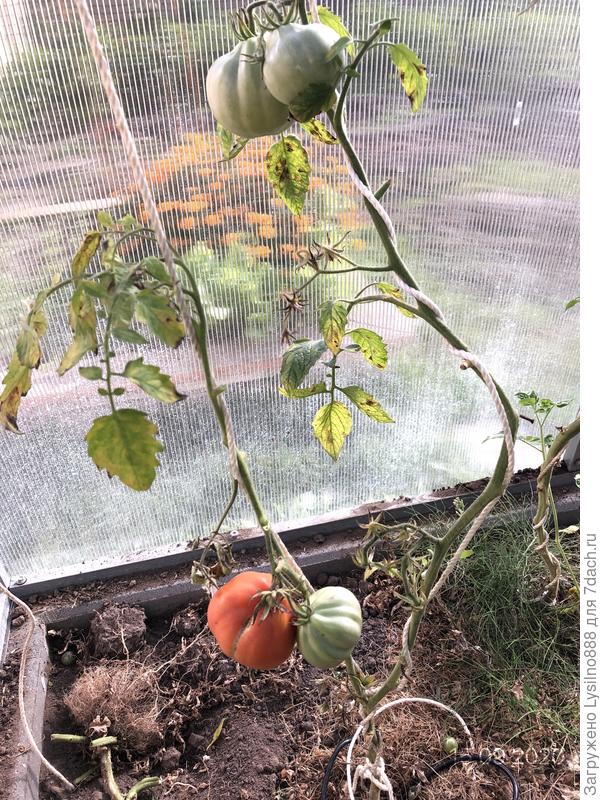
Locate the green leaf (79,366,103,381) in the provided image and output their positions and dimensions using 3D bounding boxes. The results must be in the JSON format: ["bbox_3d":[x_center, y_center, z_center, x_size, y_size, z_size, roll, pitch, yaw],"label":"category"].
[{"bbox_3d":[-0.207,-0.026,0.640,0.022,0.015,0.009,13,16,-7],"label":"green leaf"}]

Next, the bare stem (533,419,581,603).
[{"bbox_3d":[0.389,0.183,0.979,0.072,0.330,0.075,-9,39,-10],"label":"bare stem"}]

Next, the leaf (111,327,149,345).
[{"bbox_3d":[-0.163,-0.062,0.620,0.035,0.018,0.010,15,16,-8],"label":"leaf"}]

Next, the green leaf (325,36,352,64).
[{"bbox_3d":[0.036,-0.325,0.600,0.033,0.014,0.012,-35,21,20],"label":"green leaf"}]

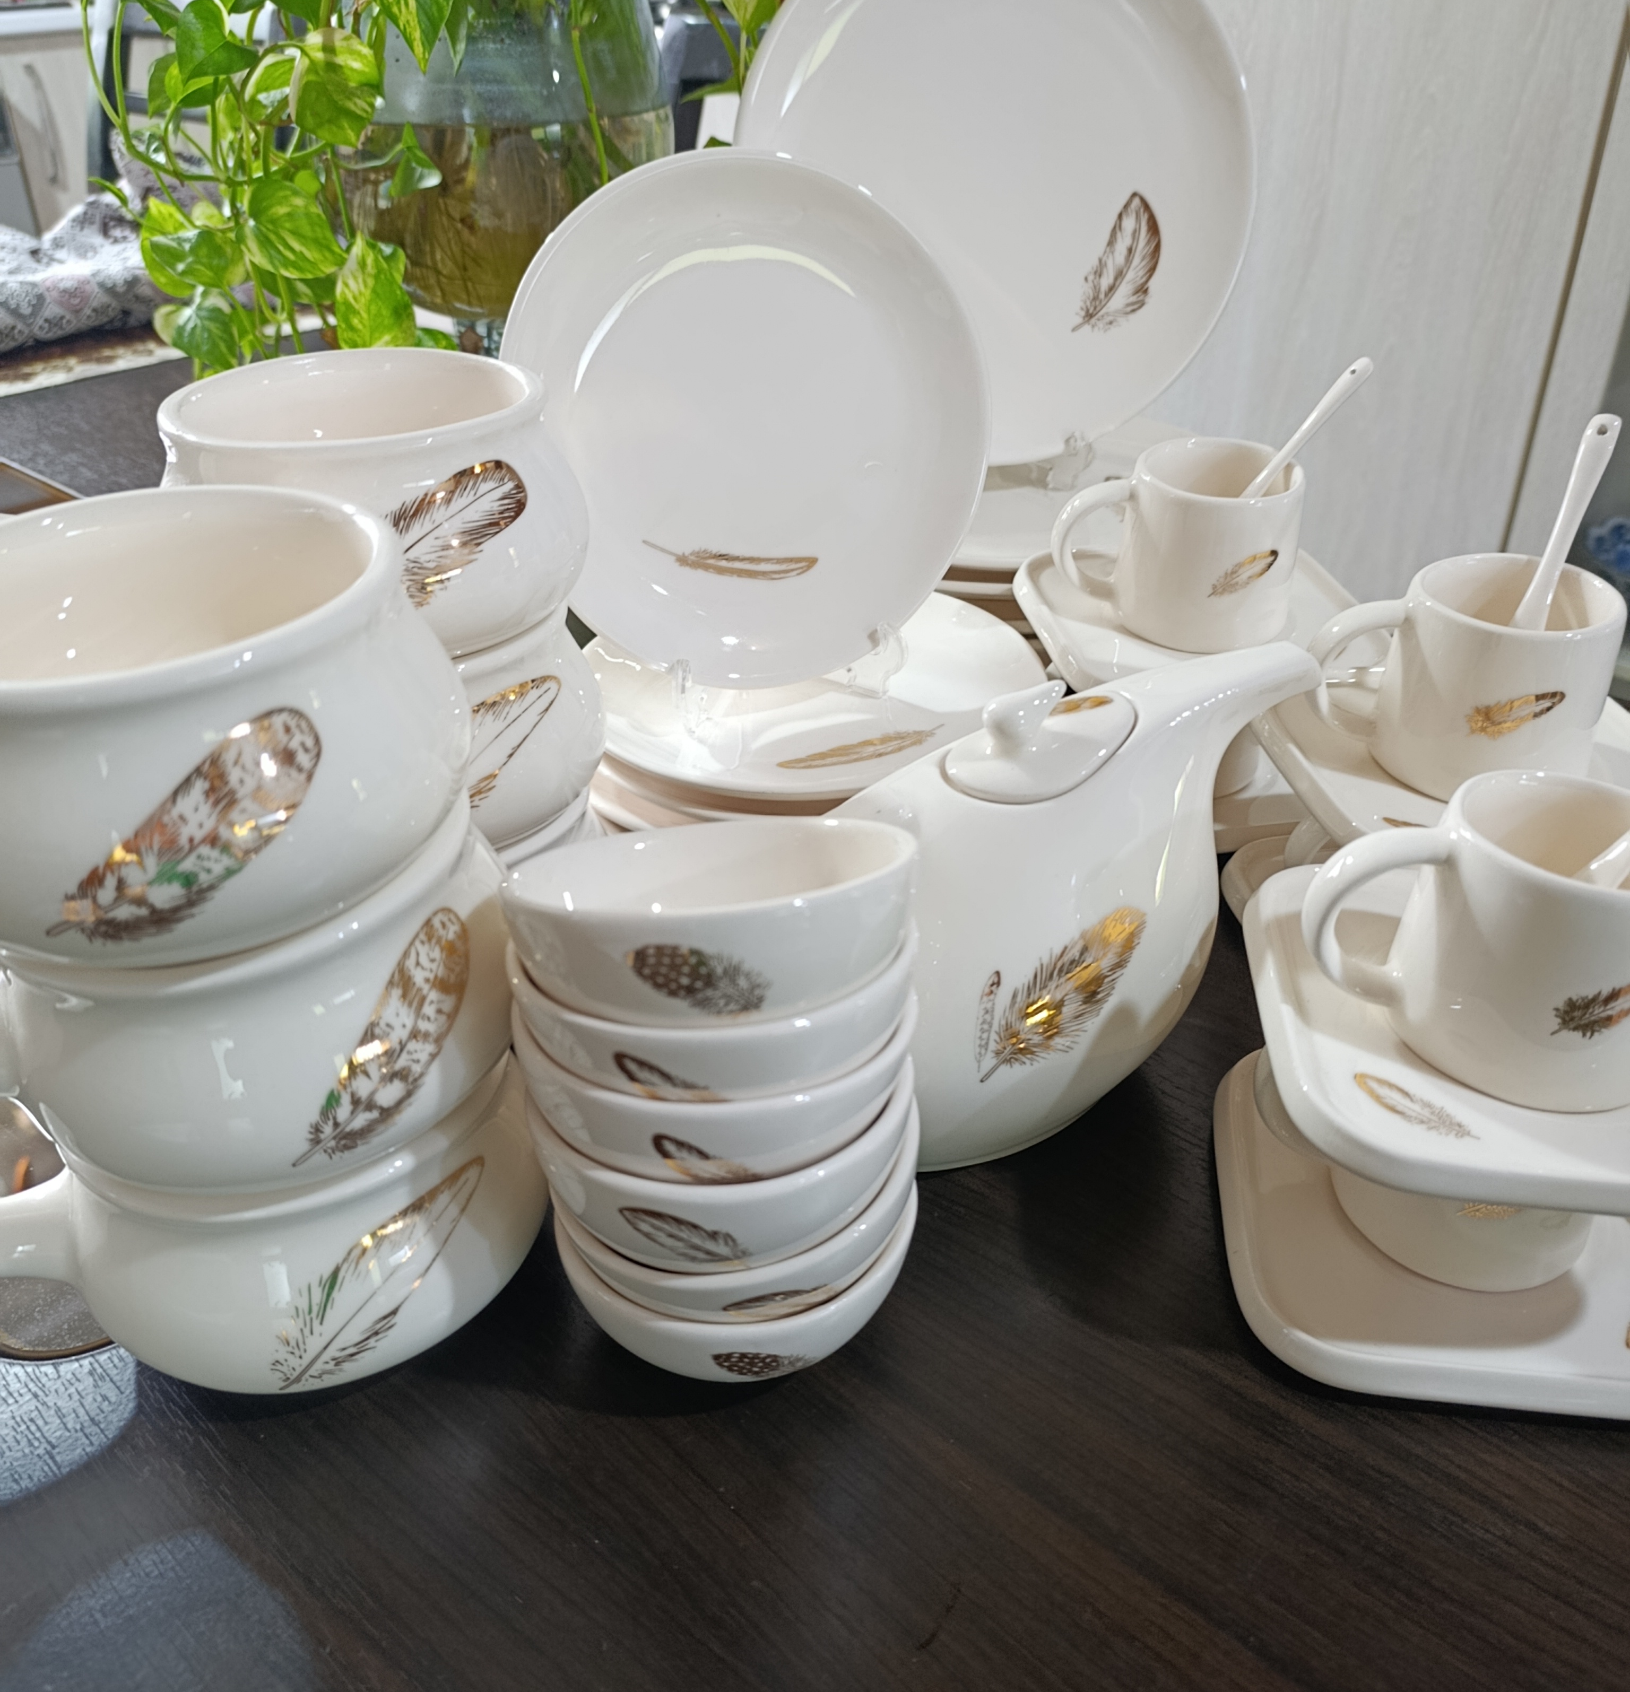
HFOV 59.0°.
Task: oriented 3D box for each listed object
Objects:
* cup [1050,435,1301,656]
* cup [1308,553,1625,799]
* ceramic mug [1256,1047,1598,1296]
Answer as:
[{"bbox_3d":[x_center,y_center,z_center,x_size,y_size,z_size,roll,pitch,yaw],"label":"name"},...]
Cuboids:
[{"bbox_3d":[0.137,-0.115,0.545,0.092,0.057,0.067,1,33,5],"label":"cup"},{"bbox_3d":[0.201,-0.053,0.451,0.092,0.057,0.067,3,33,9],"label":"cup"},{"bbox_3d":[0.166,0.073,0.385,0.092,0.057,0.067,0,33,4],"label":"ceramic mug"}]

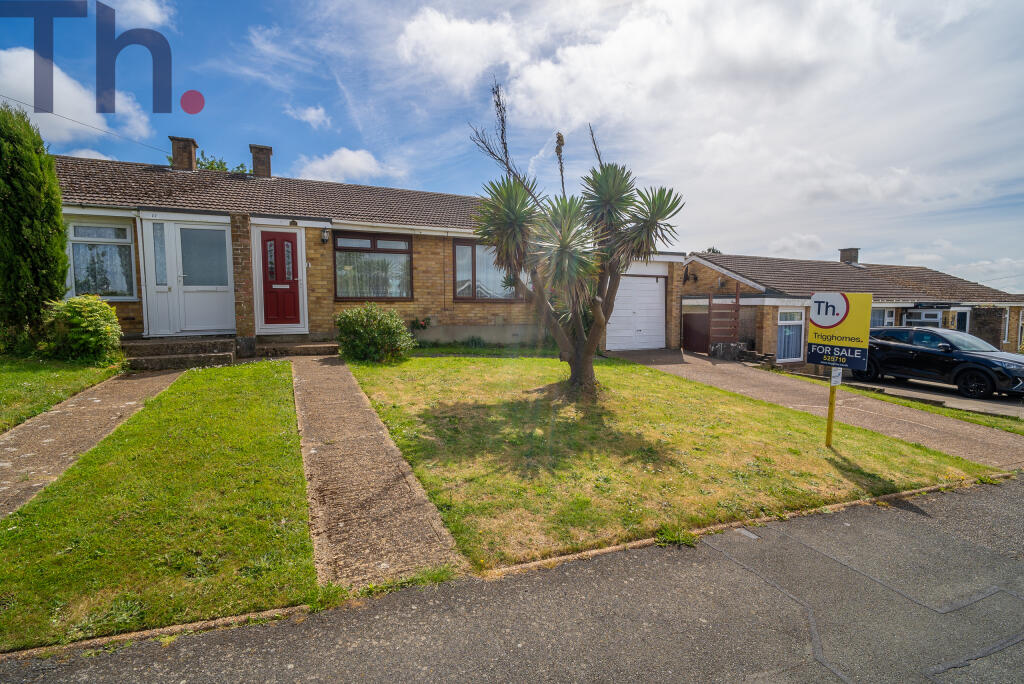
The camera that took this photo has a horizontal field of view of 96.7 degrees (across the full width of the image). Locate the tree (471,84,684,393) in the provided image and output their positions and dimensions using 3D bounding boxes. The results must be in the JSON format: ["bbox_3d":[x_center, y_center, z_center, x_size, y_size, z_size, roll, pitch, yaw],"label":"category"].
[{"bbox_3d":[1.000,-1.530,7.000,3.200,4.650,2.600,0,4,0],"label":"tree"}]

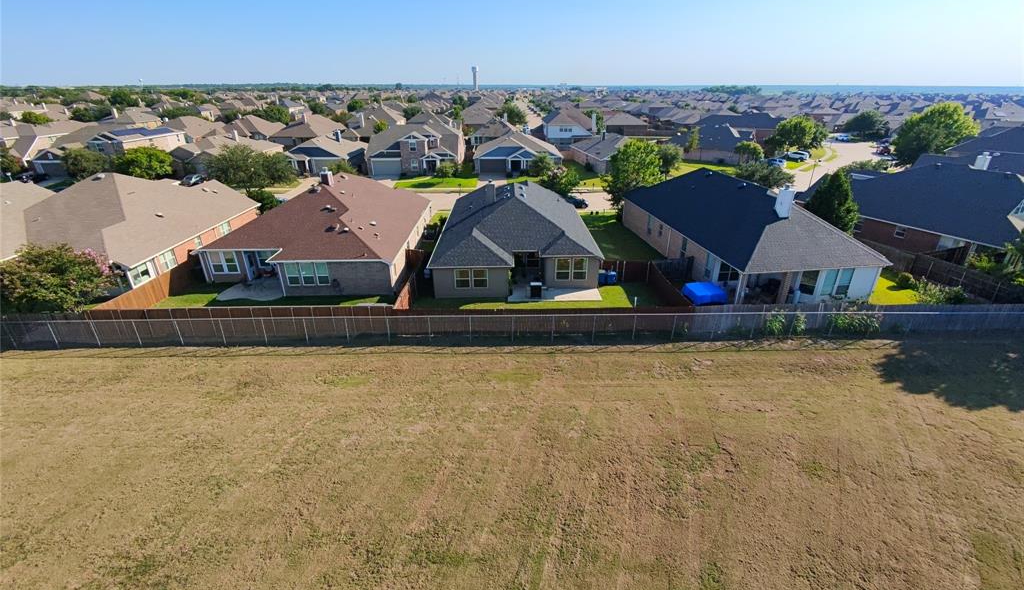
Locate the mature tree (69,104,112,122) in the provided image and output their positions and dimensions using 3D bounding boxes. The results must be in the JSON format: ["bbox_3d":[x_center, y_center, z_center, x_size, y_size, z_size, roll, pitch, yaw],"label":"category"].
[{"bbox_3d":[-122.970,-50.943,139.301,11.000,8.800,11.000,0,24,0],"label":"mature tree"}]

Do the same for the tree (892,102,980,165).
[{"bbox_3d":[86.580,-32.190,94.480,13.300,11.800,13.300,0,24,0],"label":"tree"}]

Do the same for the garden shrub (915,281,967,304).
[{"bbox_3d":[31.872,-0.336,35.188,1.800,1.200,2.800,-7,25,-16],"label":"garden shrub"}]

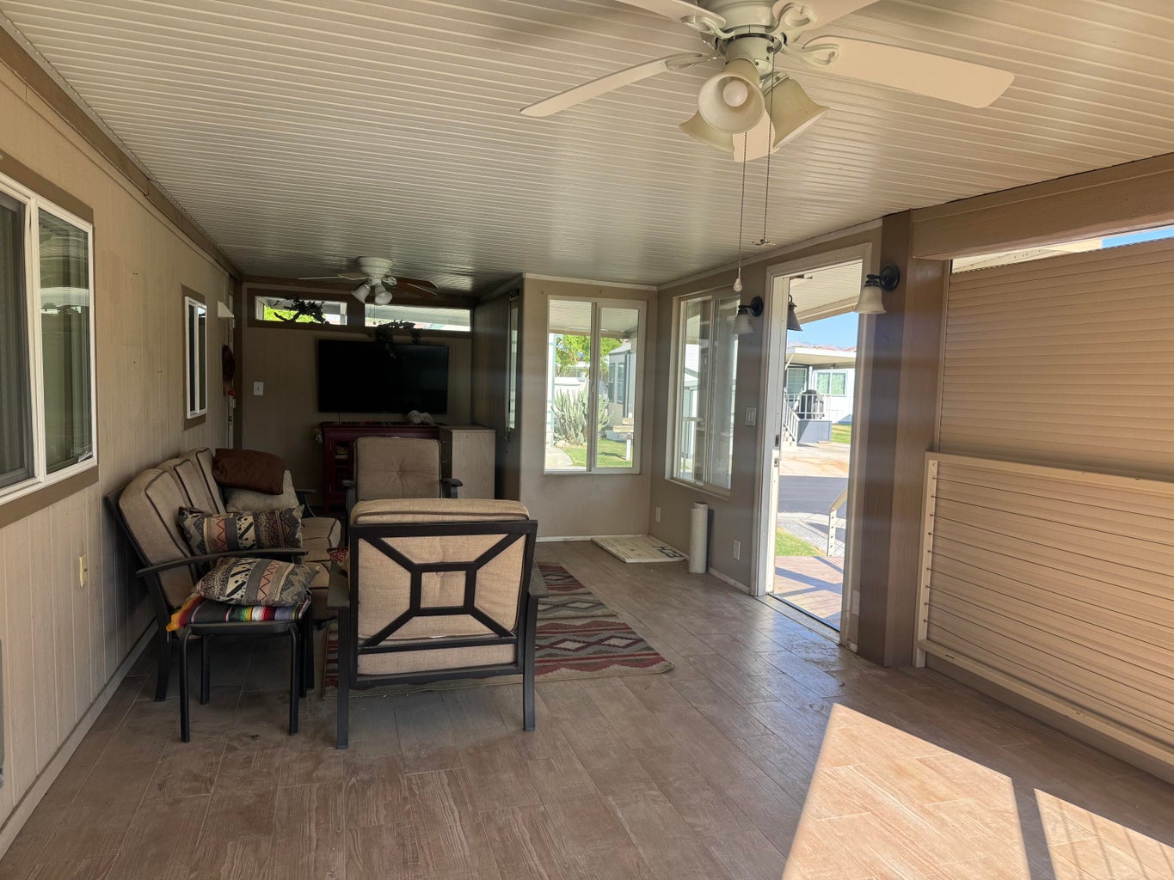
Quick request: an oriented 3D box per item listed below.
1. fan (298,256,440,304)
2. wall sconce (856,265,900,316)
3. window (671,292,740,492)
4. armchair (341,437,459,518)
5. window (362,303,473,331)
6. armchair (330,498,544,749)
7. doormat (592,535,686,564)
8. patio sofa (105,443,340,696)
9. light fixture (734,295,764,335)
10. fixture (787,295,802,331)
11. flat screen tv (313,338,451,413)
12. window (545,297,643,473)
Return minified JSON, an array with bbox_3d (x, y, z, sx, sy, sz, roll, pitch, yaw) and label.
[{"bbox_3d":[-1.628,-1.208,6.221,1.108,0.348,1.108,1,5,-18],"label":"fan"},{"bbox_3d":[1.375,-0.727,3.926,0.206,0.237,0.161,1,4,-16],"label":"wall sconce"},{"bbox_3d":[0.860,-0.366,6.077,0.081,1.411,1.058,1,4,-16],"label":"window"},{"bbox_3d":[-1.339,0.416,5.797,0.781,0.897,0.856,1,5,-18],"label":"armchair"},{"bbox_3d":[-1.836,-1.336,8.905,1.143,0.242,0.091,1,5,-18],"label":"window"},{"bbox_3d":[-0.604,0.628,3.195,0.781,0.912,0.856,1,4,-16],"label":"armchair"},{"bbox_3d":[0.392,0.862,6.436,0.489,0.035,0.897,1,4,-16],"label":"doormat"},{"bbox_3d":[-1.711,0.529,4.120,0.856,0.902,1.884,1,5,-18],"label":"patio sofa"},{"bbox_3d":[0.992,-0.806,5.194,0.206,0.237,0.161,1,4,-16],"label":"light fixture"},{"bbox_3d":[1.306,-0.835,5.320,0.232,0.242,0.181,1,4,-16],"label":"fixture"},{"bbox_3d":[-2.162,-0.661,8.731,1.345,0.761,0.070,1,5,-18],"label":"flat screen tv"},{"bbox_3d":[0.066,-0.442,6.760,0.831,1.441,0.081,1,4,-16],"label":"window"}]

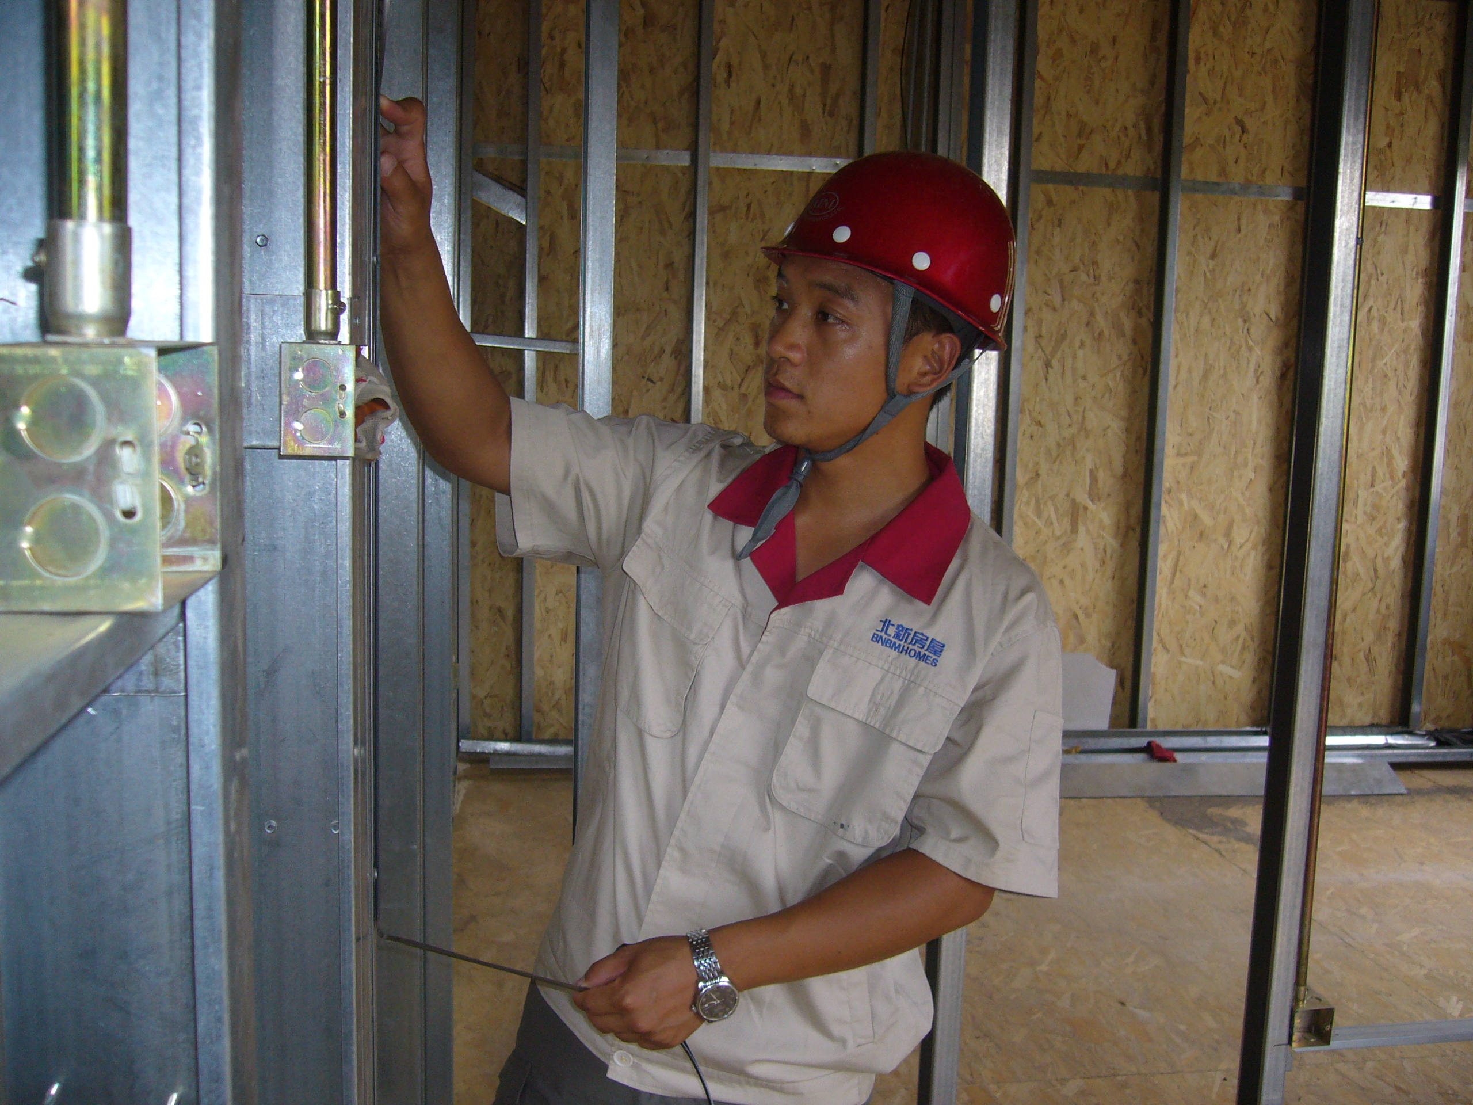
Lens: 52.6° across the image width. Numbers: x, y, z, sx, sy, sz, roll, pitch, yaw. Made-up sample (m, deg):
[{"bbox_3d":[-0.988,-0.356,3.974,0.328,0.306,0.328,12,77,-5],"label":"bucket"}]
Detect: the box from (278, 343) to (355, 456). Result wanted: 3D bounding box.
[{"bbox_3d":[-0.287,-0.108,1.046,0.049,0.075,0.075,1,8,-7],"label":"box"}]

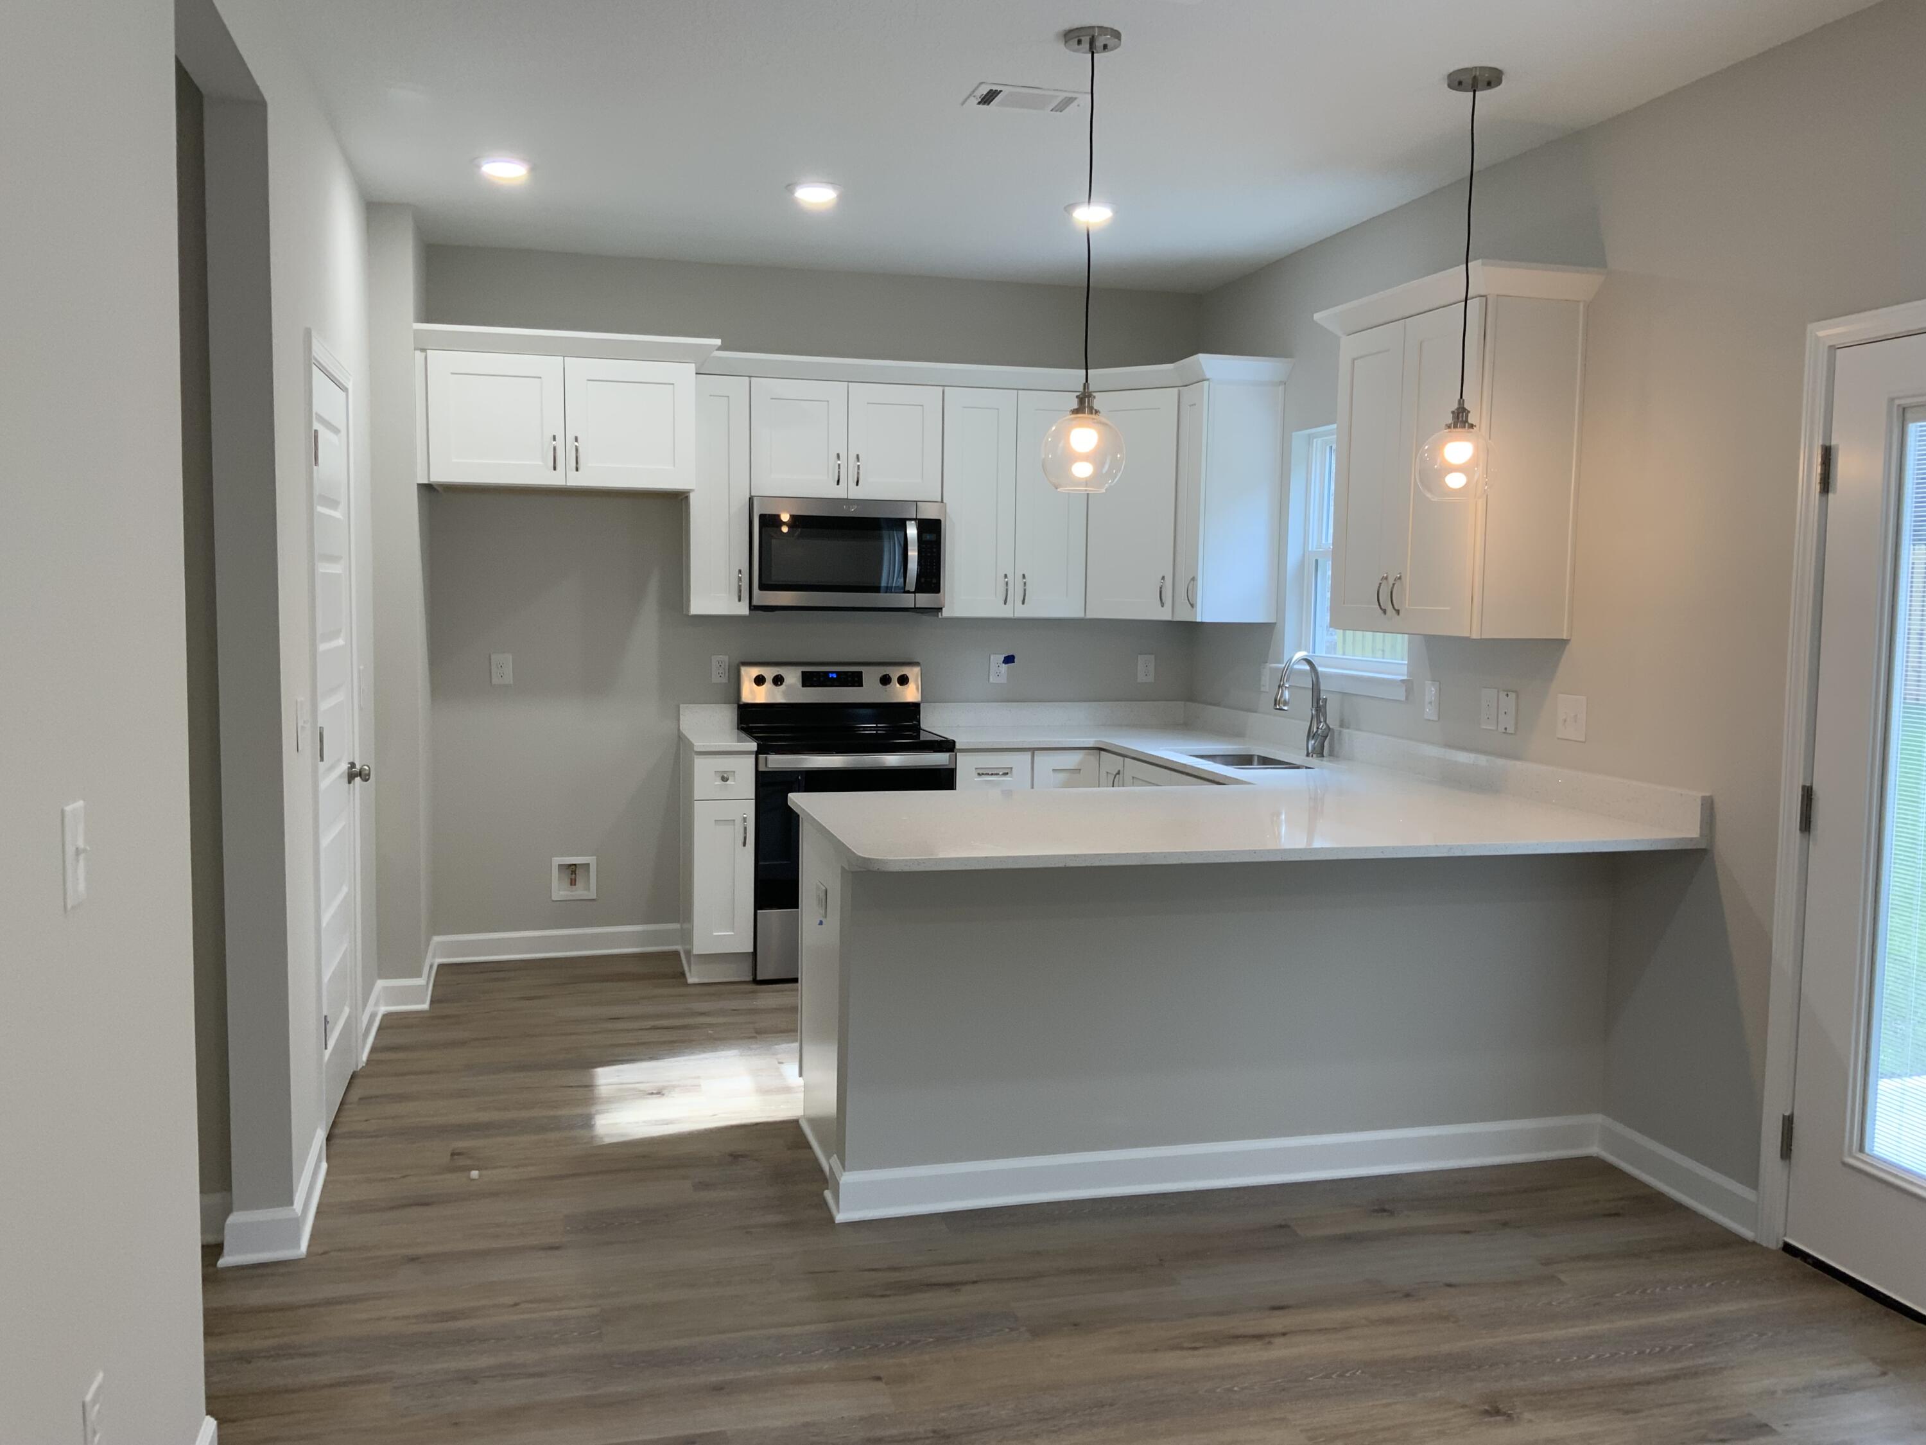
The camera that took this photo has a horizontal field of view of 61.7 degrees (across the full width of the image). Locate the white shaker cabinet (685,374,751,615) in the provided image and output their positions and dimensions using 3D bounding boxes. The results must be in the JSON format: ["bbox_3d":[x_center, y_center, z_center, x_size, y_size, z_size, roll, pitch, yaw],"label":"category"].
[{"bbox_3d":[-0.931,-0.863,6.183,0.231,0.904,0.030,-1,5,-15],"label":"white shaker cabinet"}]

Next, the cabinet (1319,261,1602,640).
[{"bbox_3d":[1.410,-0.755,4.752,0.372,0.985,0.944,0,5,-15],"label":"cabinet"}]

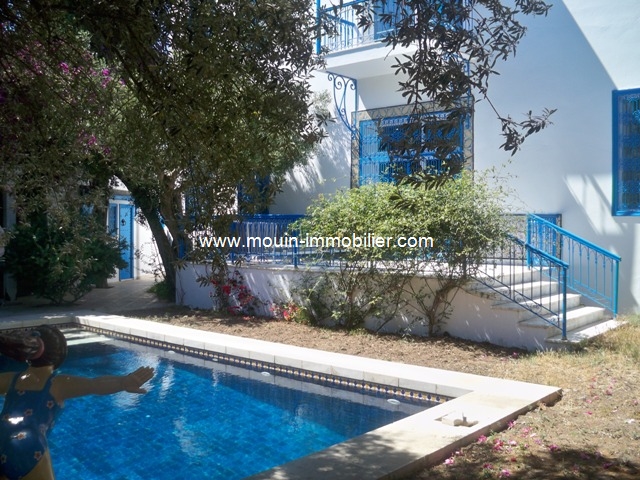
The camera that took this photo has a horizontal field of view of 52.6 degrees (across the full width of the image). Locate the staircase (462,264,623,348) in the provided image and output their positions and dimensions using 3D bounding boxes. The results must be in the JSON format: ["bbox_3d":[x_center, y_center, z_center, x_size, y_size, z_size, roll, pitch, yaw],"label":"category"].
[{"bbox_3d":[3.146,0.911,8.865,1.503,0.804,2.267,1,1,39],"label":"staircase"}]

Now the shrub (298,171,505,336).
[{"bbox_3d":[1.003,0.233,9.089,3.342,2.196,1.528,1,1,39],"label":"shrub"}]

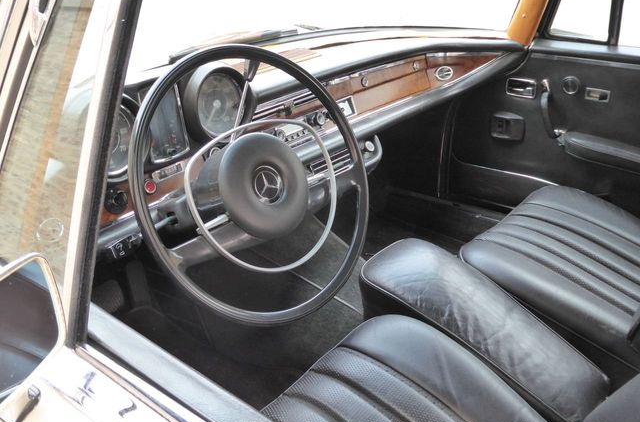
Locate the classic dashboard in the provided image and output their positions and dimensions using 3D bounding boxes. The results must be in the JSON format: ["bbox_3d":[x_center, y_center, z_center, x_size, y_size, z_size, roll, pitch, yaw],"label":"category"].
[{"bbox_3d":[-0.029,-0.217,1.366,0.350,0.305,1.340,19,32,36],"label":"classic dashboard"}]

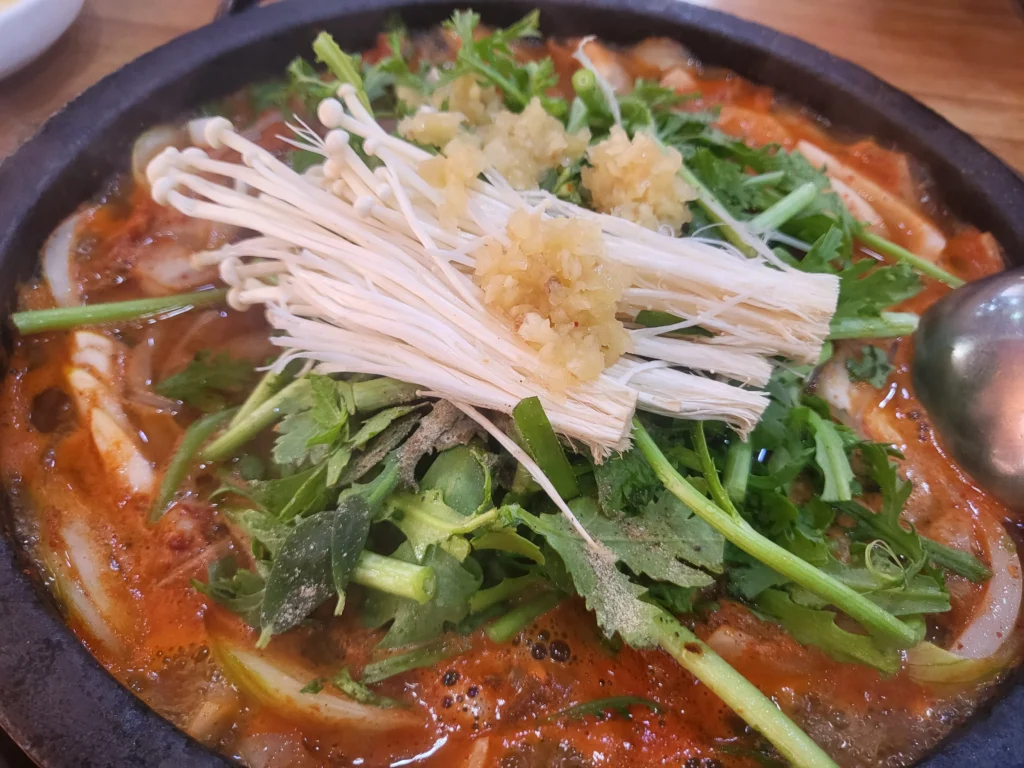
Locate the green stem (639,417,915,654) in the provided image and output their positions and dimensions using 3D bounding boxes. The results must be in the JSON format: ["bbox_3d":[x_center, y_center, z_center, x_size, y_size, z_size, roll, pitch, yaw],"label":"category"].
[{"bbox_3d":[0.046,0.028,0.143,0.066,0.006,0.007,38,58,5],"label":"green stem"}]

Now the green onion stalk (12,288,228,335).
[{"bbox_3d":[-0.091,-0.018,0.184,0.051,0.005,0.005,-10,55,-15],"label":"green onion stalk"}]

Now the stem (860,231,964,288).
[{"bbox_3d":[0.111,-0.036,0.216,0.036,0.004,0.004,31,56,9],"label":"stem"}]

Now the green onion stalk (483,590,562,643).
[{"bbox_3d":[0.004,0.044,0.148,0.019,0.004,0.004,-22,58,-28],"label":"green onion stalk"}]

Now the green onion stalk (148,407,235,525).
[{"bbox_3d":[-0.067,0.015,0.162,0.007,0.004,0.030,19,56,9],"label":"green onion stalk"}]

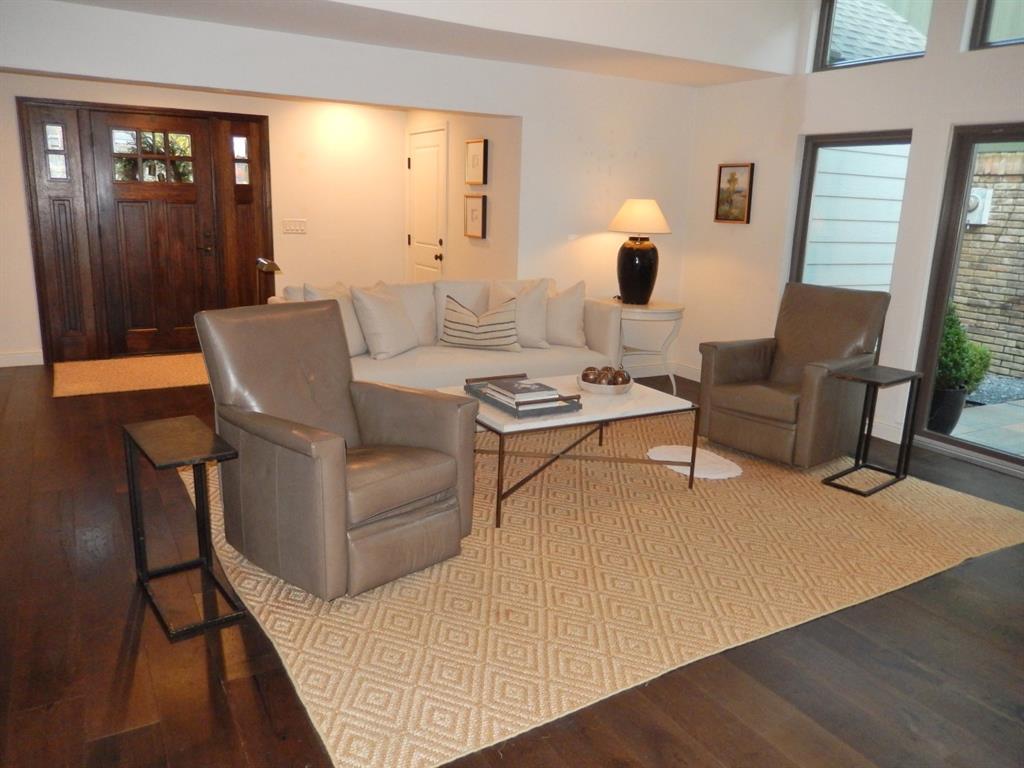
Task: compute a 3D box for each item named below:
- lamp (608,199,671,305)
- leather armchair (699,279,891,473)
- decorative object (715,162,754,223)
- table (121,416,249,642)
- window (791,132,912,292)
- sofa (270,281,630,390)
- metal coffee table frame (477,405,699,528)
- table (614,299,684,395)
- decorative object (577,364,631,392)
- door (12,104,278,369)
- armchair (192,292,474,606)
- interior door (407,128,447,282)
[{"bbox_3d":[0.970,-0.998,5.614,0.473,0.768,0.473,1,13,0],"label":"lamp"},{"bbox_3d":[1.741,-0.098,4.516,0.843,0.923,0.764,-9,16,-38],"label":"leather armchair"},{"bbox_3d":[1.702,-1.454,5.637,0.046,0.442,0.312,-6,15,-28],"label":"decorative object"},{"bbox_3d":[-1.109,0.462,2.511,0.243,0.579,0.538,-8,16,-36],"label":"table"},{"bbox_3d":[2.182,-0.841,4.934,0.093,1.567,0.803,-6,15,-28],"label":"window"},{"bbox_3d":[-0.421,-0.219,4.889,2.076,0.882,0.916,-6,15,-28],"label":"sofa"},{"bbox_3d":[0.242,0.280,3.775,1.142,0.438,0.803,-6,15,-28],"label":"metal coffee table frame"},{"bbox_3d":[0.987,-0.258,5.647,0.611,0.691,0.611,1,13,0],"label":"table"},{"bbox_3d":[0.476,-0.032,3.836,0.292,0.113,0.292,1,13,0],"label":"decorative object"},{"bbox_3d":[-3.119,-1.316,6.572,1.922,2.133,0.133,-6,15,-28],"label":"door"},{"bbox_3d":[-0.701,0.186,2.996,0.843,0.923,0.764,12,17,39],"label":"armchair"},{"bbox_3d":[-0.813,-1.339,7.117,0.066,2.052,0.857,-6,15,-28],"label":"interior door"}]

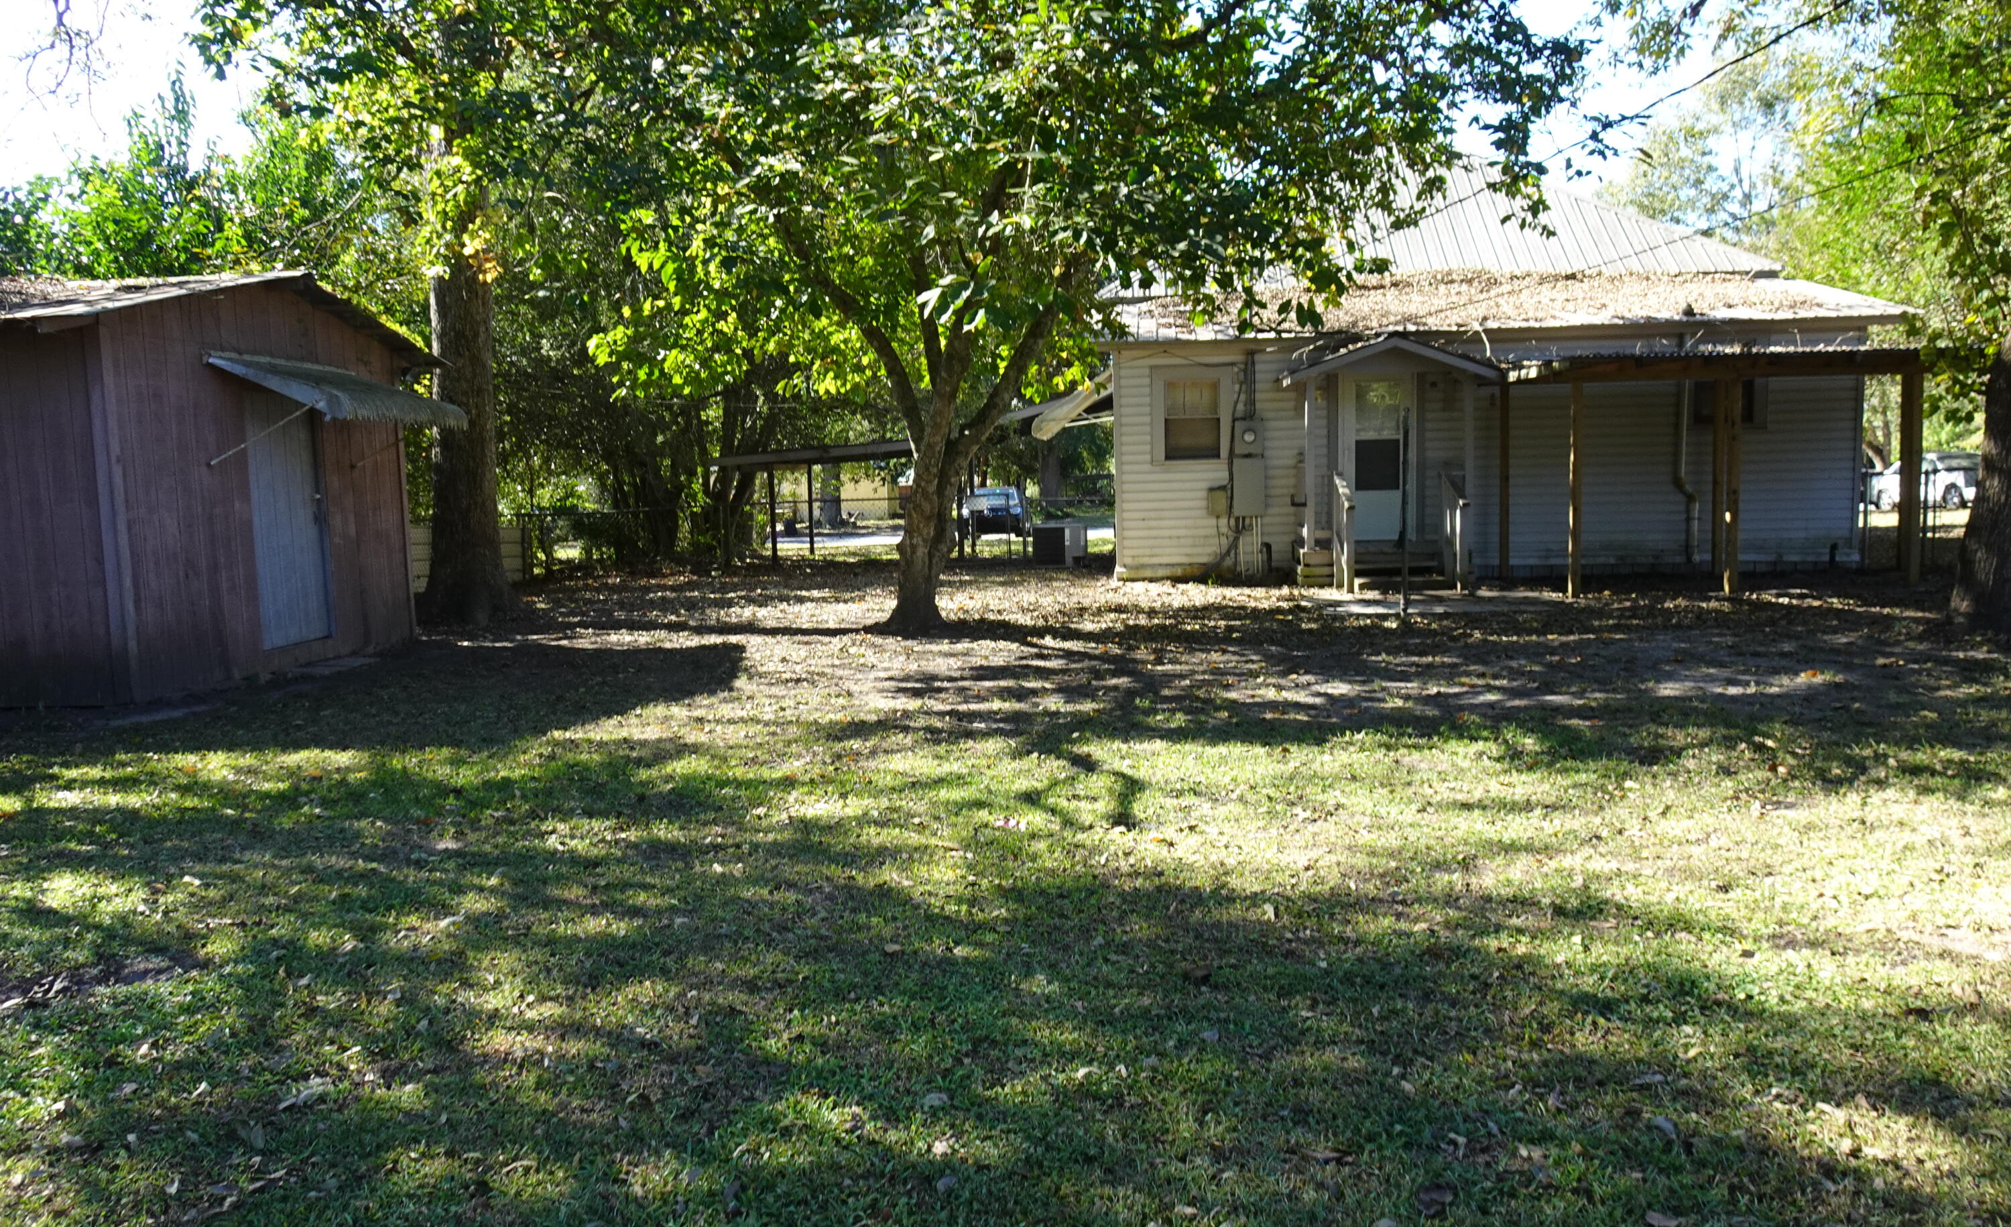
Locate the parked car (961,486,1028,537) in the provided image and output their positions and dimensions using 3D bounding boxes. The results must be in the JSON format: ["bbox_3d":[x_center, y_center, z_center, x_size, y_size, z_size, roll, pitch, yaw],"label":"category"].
[{"bbox_3d":[-0.351,-3.209,44.500,1.800,1.580,4.600,-1,6,5],"label":"parked car"}]

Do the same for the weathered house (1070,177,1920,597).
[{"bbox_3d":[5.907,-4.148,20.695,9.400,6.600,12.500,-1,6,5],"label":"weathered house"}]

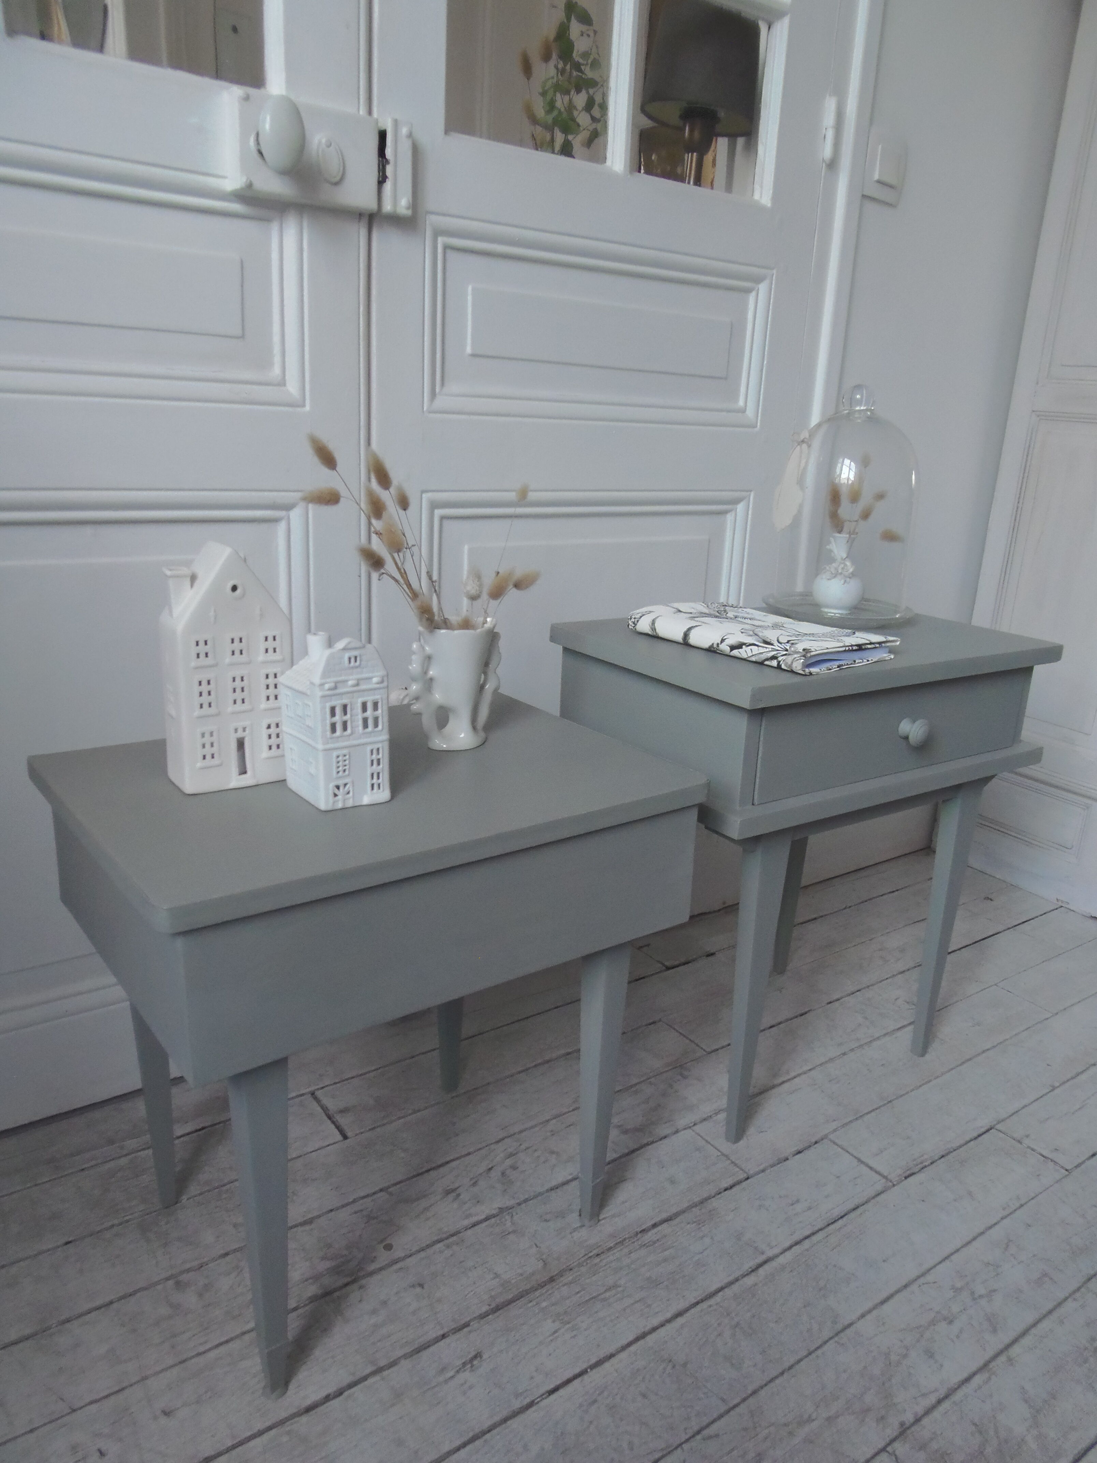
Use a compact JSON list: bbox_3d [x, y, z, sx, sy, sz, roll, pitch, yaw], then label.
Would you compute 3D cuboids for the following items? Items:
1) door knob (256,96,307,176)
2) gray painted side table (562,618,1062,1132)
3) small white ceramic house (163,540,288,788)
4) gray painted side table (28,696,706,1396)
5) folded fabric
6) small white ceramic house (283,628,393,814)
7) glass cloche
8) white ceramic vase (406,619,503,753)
[{"bbox_3d":[-0.258,-0.571,0.971,0.043,0.064,0.053,-8,20,-32],"label":"door knob"},{"bbox_3d":[0.300,0.155,1.267,0.527,0.554,0.328,-8,20,-34],"label":"gray painted side table"},{"bbox_3d":[-0.266,-0.057,0.840,0.094,0.200,0.054,-9,20,-34],"label":"small white ceramic house"},{"bbox_3d":[-0.168,0.260,0.973,0.489,0.473,0.351,-10,21,-37],"label":"gray painted side table"},{"bbox_3d":[0.233,-0.111,1.129,0.160,0.025,0.247,-10,21,-37],"label":"folded fabric"},{"bbox_3d":[-0.173,-0.015,0.824,0.062,0.138,0.069,-10,21,-37],"label":"small white ceramic house"},{"bbox_3d":[0.390,-0.288,1.290,0.196,0.290,0.196,-8,20,-34],"label":"glass cloche"},{"bbox_3d":[-0.086,-0.045,0.980,0.095,0.116,0.070,-6,19,-29],"label":"white ceramic vase"}]

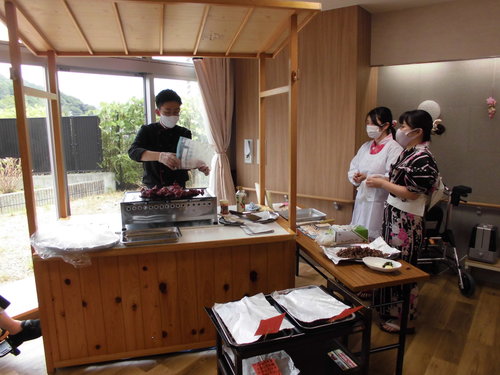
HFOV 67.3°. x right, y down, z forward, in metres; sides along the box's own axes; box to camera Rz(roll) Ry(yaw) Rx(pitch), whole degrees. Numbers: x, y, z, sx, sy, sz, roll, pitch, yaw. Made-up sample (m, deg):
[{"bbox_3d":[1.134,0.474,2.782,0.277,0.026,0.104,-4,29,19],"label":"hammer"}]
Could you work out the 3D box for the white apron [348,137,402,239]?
[{"bbox_3d":[1.086,0.077,3.227,0.360,0.980,0.500,-4,10,-22],"label":"white apron"}]

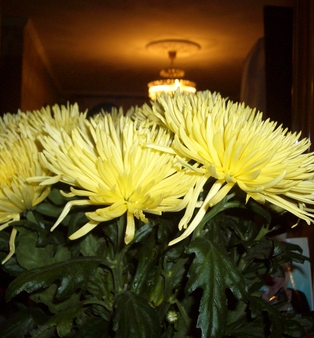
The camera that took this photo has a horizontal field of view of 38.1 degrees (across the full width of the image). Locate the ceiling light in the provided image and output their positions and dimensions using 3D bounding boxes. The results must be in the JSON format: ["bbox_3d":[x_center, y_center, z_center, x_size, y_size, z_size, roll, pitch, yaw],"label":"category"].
[{"bbox_3d":[0.148,-0.881,4.200,0.500,0.510,0.500,0,0,0],"label":"ceiling light"}]

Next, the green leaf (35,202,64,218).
[{"bbox_3d":[-0.111,0.043,0.470,0.040,0.020,0.030,0,0,0],"label":"green leaf"}]

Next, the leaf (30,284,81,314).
[{"bbox_3d":[-0.103,0.130,0.460,0.056,0.034,0.034,0,0,0],"label":"leaf"}]

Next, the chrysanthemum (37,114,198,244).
[{"bbox_3d":[-0.038,0.010,0.440,0.155,0.123,0.145,0,0,0],"label":"chrysanthemum"}]

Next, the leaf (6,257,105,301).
[{"bbox_3d":[-0.096,0.103,0.430,0.092,0.039,0.038,12,0,0],"label":"leaf"}]

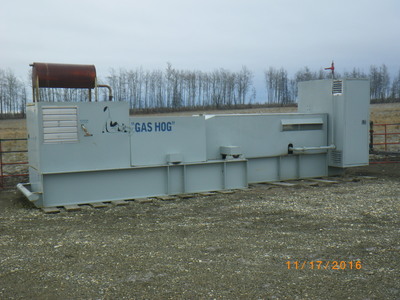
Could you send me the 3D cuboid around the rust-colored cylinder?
[{"bbox_3d":[-2.532,-1.373,9.071,1.102,0.453,0.453,-3,5,-28],"label":"rust-colored cylinder"}]

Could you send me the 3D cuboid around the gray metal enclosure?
[{"bbox_3d":[0.226,-0.403,10.660,7.890,2.317,1.792,-3,5,-28],"label":"gray metal enclosure"}]

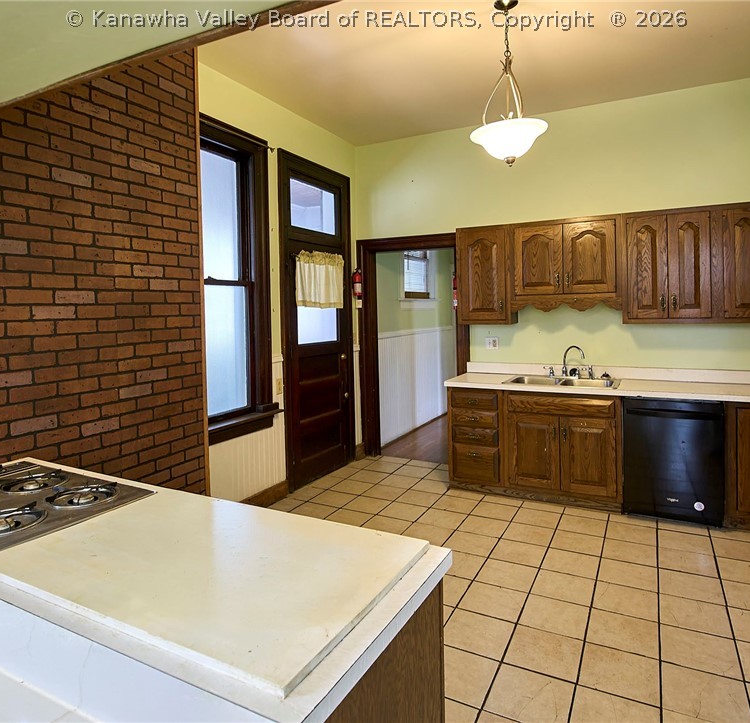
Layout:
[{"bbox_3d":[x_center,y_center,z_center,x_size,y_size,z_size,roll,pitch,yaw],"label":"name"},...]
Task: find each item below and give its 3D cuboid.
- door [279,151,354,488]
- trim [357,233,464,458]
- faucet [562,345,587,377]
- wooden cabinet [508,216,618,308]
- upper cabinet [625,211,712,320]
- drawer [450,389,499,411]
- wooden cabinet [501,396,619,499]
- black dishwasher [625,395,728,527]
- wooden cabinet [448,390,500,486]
[{"bbox_3d":[-0.520,-0.348,4.742,0.090,2.840,1.135,2,6,28],"label":"door"},{"bbox_3d":[0.407,-0.104,5.144,1.174,2.232,0.148,1,7,28],"label":"trim"},{"bbox_3d":[1.685,0.007,4.301,0.215,0.275,0.050,4,7,43],"label":"faucet"},{"bbox_3d":[1.556,-0.772,4.197,0.830,0.715,0.365,2,6,28],"label":"wooden cabinet"},{"bbox_3d":[2.201,-0.699,3.862,0.587,0.815,0.365,2,6,28],"label":"upper cabinet"},{"bbox_3d":[0.920,0.297,4.402,0.396,0.142,0.465,1,7,28],"label":"drawer"},{"bbox_3d":[1.546,0.615,4.198,0.876,0.812,0.616,1,7,28],"label":"wooden cabinet"},{"bbox_3d":[2.207,0.658,3.842,0.602,0.851,0.611,1,7,28],"label":"black dishwasher"},{"bbox_3d":[0.967,0.628,4.503,0.445,0.858,0.620,2,6,28],"label":"wooden cabinet"}]

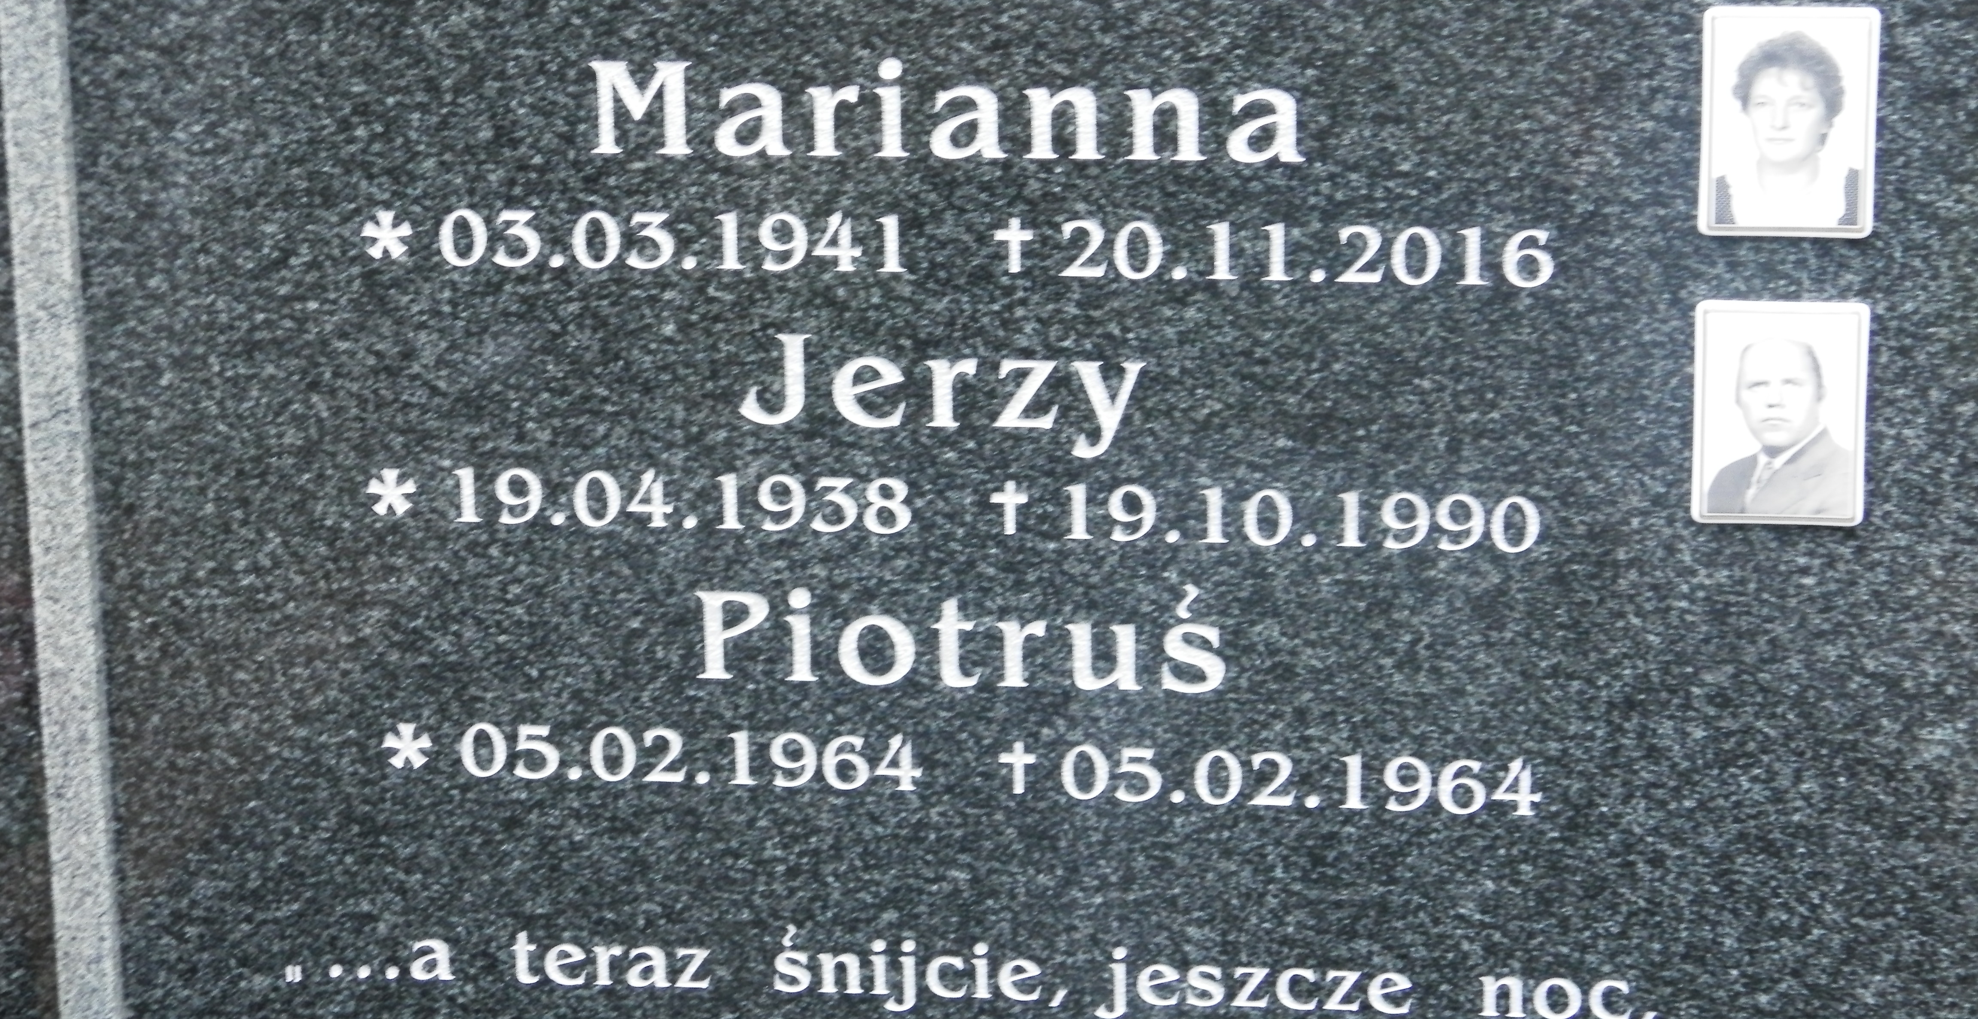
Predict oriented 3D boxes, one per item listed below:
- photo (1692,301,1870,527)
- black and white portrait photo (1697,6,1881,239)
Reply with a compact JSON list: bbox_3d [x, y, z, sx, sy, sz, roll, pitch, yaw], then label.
[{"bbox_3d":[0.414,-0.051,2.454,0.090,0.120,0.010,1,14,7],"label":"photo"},{"bbox_3d":[0.413,-0.201,2.418,0.090,0.120,0.010,1,14,7],"label":"black and white portrait photo"}]

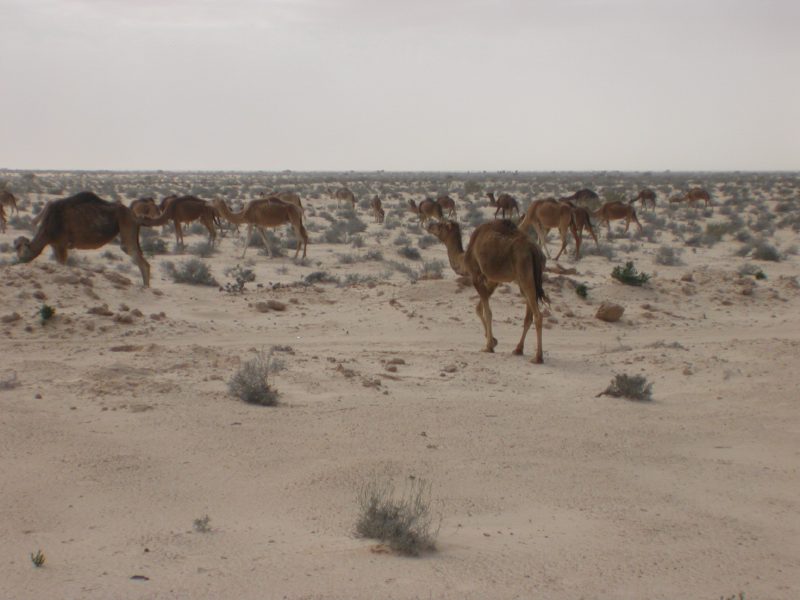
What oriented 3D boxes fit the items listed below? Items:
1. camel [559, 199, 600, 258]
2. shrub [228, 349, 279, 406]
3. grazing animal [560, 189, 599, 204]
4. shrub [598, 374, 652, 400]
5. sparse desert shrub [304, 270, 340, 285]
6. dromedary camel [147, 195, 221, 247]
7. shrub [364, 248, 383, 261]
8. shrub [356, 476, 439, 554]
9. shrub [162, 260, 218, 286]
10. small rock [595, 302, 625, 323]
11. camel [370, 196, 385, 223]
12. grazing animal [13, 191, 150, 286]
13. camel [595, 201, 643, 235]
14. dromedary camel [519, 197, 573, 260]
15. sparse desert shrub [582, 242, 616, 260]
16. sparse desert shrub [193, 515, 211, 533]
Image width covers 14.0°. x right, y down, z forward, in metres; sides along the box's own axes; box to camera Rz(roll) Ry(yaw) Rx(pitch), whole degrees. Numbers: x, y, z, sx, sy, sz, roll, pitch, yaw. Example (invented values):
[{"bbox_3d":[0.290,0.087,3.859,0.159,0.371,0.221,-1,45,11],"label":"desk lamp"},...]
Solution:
[{"bbox_3d":[5.559,-2.293,107.500,2.300,1.930,0.620,2,3,45],"label":"camel"},{"bbox_3d":[-1.663,0.880,37.000,0.568,0.659,0.550,0,2,0],"label":"shrub"},{"bbox_3d":[14.598,-8.071,265.000,3.090,1.911,0.700,0,2,0],"label":"grazing animal"},{"bbox_3d":[2.594,0.993,37.400,0.610,0.310,0.500,0,2,0],"label":"shrub"},{"bbox_3d":[-1.819,-0.518,76.000,0.800,0.300,0.600,0,2,0],"label":"sparse desert shrub"},{"bbox_3d":[-7.477,-2.641,110.000,2.701,1.840,0.700,0,2,-6],"label":"dromedary camel"},{"bbox_3d":[-0.783,-1.396,100.000,0.614,0.368,0.550,0,2,0],"label":"shrub"},{"bbox_3d":[-0.024,1.508,22.800,0.580,0.530,0.530,0,2,0],"label":"shrub"},{"bbox_3d":[-4.629,-0.608,72.000,1.237,0.619,1.100,0,2,0],"label":"shrub"},{"bbox_3d":[3.632,0.217,56.500,0.480,0.320,0.400,0,2,0],"label":"small rock"},{"bbox_3d":[-1.519,-6.110,220.000,0.800,1.850,2.400,0,2,-9],"label":"camel"},{"bbox_3d":[-6.646,-1.283,68.000,2.880,2.003,0.800,0,2,7],"label":"grazing animal"},{"bbox_3d":[12.539,-4.749,187.000,2.755,1.922,0.680,0,2,0],"label":"camel"},{"bbox_3d":[4.442,-2.270,104.500,2.300,1.950,0.620,2,3,38],"label":"dromedary camel"},{"bbox_3d":[5.773,-1.404,94.300,0.981,0.493,0.883,0,2,0],"label":"sparse desert shrub"},{"bbox_3d":[-1.442,1.632,23.800,0.145,0.130,0.140,0,2,0],"label":"sparse desert shrub"}]

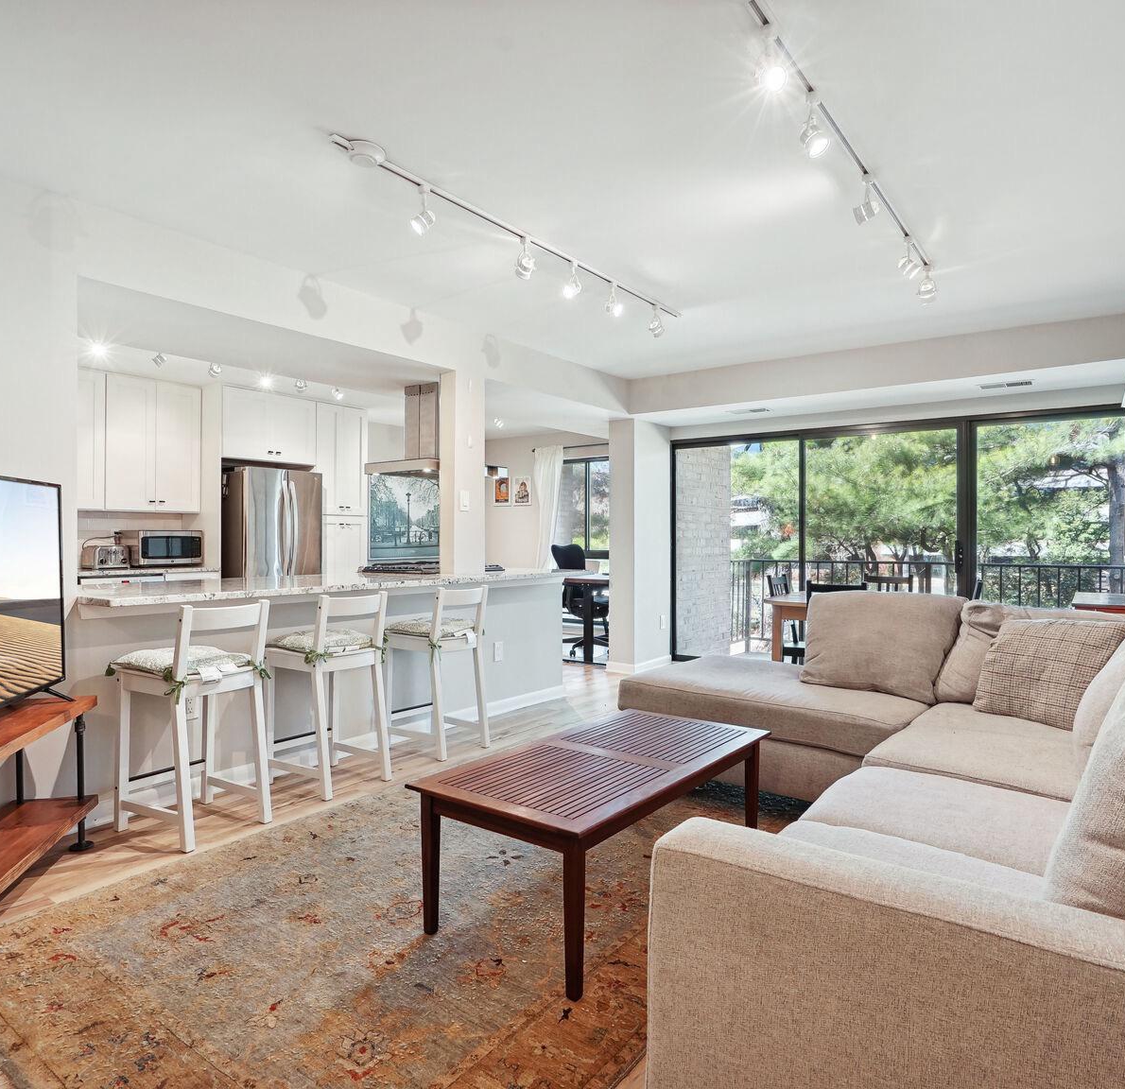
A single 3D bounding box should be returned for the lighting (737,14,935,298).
[{"bbox_3d":[1.032,-1.229,2.520,0.130,0.182,2.430,1,1,37],"label":"lighting"}]

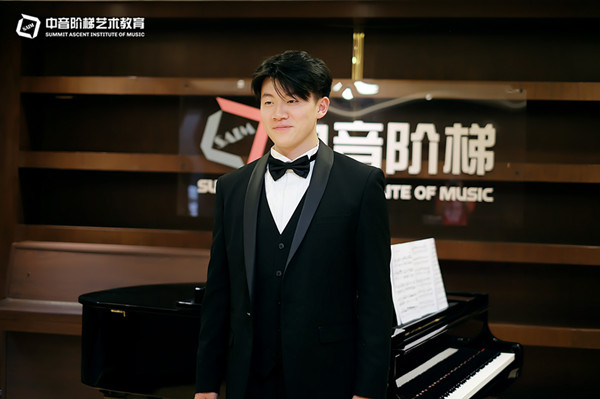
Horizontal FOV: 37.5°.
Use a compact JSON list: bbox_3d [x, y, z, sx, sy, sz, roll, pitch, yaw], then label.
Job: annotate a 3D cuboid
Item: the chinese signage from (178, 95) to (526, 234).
[{"bbox_3d":[0.236,-0.220,4.404,1.735,0.685,0.040,2,2,9],"label":"chinese signage"}]

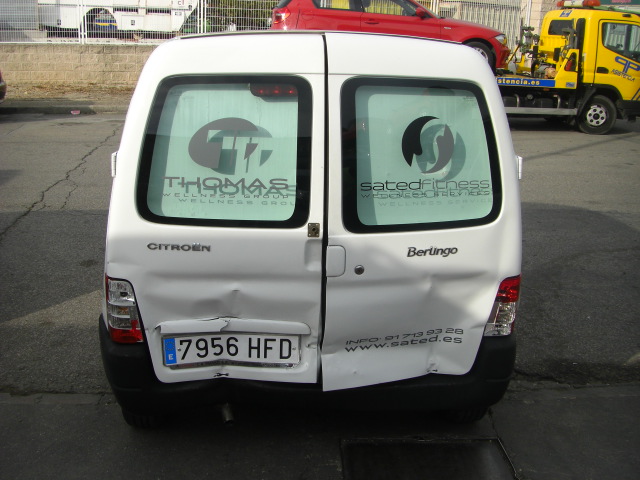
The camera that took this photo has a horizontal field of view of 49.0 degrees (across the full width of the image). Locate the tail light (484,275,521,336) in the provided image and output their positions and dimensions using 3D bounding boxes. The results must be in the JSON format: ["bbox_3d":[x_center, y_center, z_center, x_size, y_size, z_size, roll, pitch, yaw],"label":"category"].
[{"bbox_3d":[0.746,0.268,2.870,0.140,0.240,0.120,-1,9,-6],"label":"tail light"}]

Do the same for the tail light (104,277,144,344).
[{"bbox_3d":[-0.771,0.274,2.770,0.145,0.245,0.120,0,9,-1],"label":"tail light"}]

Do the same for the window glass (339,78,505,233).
[{"bbox_3d":[0.382,-0.321,2.670,0.610,0.575,0.040,-1,1,-8],"label":"window glass"}]

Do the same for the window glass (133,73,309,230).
[{"bbox_3d":[-0.358,-0.332,2.635,0.650,0.560,0.040,1,1,3],"label":"window glass"}]

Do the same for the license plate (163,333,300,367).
[{"bbox_3d":[-0.338,0.425,2.700,0.520,0.110,0.020,0,6,-2],"label":"license plate"}]

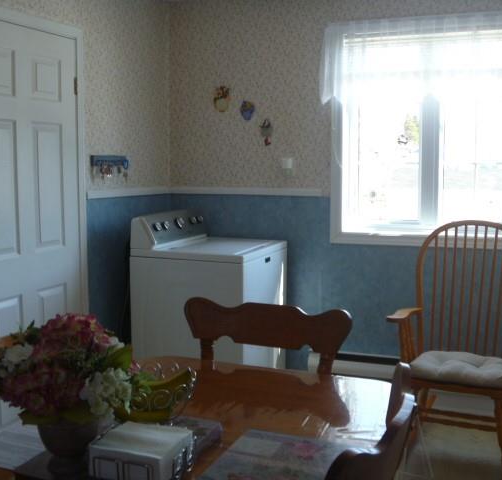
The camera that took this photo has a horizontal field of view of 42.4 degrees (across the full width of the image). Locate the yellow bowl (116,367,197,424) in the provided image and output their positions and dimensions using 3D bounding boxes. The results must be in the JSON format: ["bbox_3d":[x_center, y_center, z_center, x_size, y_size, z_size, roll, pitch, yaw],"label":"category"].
[{"bbox_3d":[-0.224,0.385,1.585,0.210,0.110,0.210,0,6,0],"label":"yellow bowl"}]

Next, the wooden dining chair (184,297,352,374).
[{"bbox_3d":[-0.037,0.685,1.896,0.550,0.935,0.510,3,7,22],"label":"wooden dining chair"}]

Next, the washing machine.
[{"bbox_3d":[-0.223,0.394,3.736,0.680,1.100,0.690,3,7,22],"label":"washing machine"}]

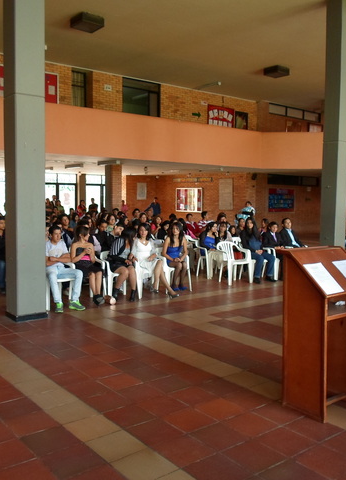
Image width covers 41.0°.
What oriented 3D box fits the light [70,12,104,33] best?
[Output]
[{"bbox_3d":[-2.099,-5.340,11.395,0.590,0.180,0.590,-3,6,-38],"label":"light"}]

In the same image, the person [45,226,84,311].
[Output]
[{"bbox_3d":[-1.691,0.412,7.043,0.540,1.220,0.760,-3,6,-38],"label":"person"}]

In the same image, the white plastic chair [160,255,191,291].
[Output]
[{"bbox_3d":[-0.033,0.528,8.393,0.570,0.800,0.560,-3,6,-38],"label":"white plastic chair"}]

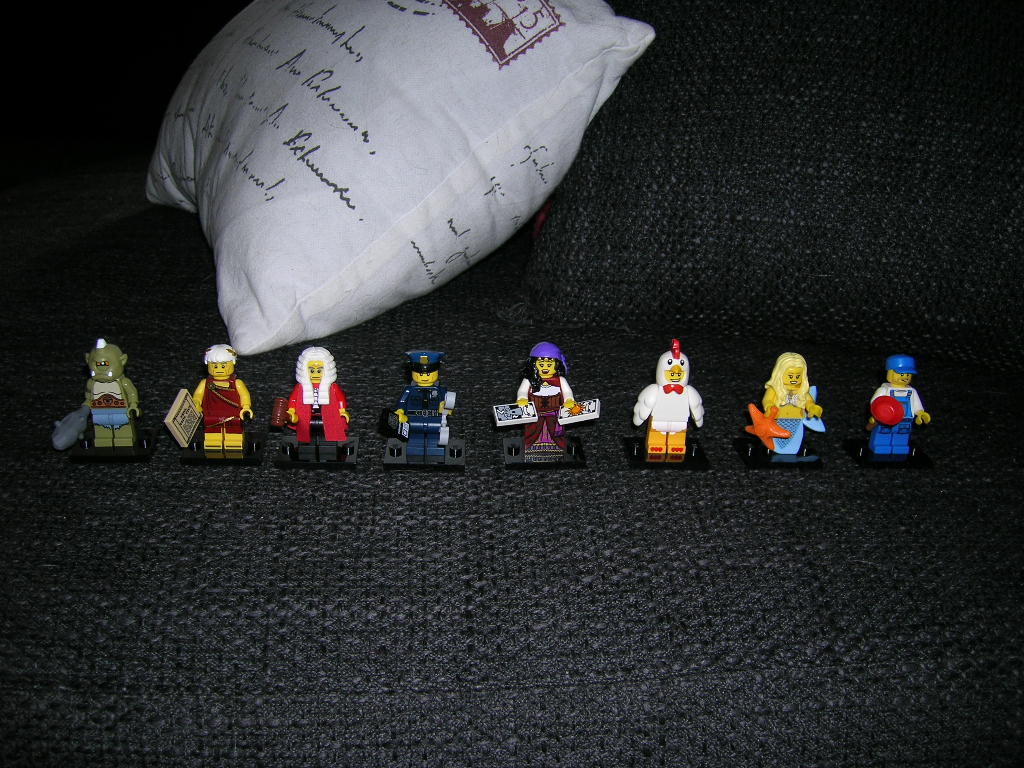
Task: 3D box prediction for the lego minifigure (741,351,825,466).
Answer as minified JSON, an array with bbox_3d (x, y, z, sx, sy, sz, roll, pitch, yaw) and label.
[{"bbox_3d":[0.111,0.007,0.409,0.034,0.042,0.024,0,21,-2],"label":"lego minifigure"}]

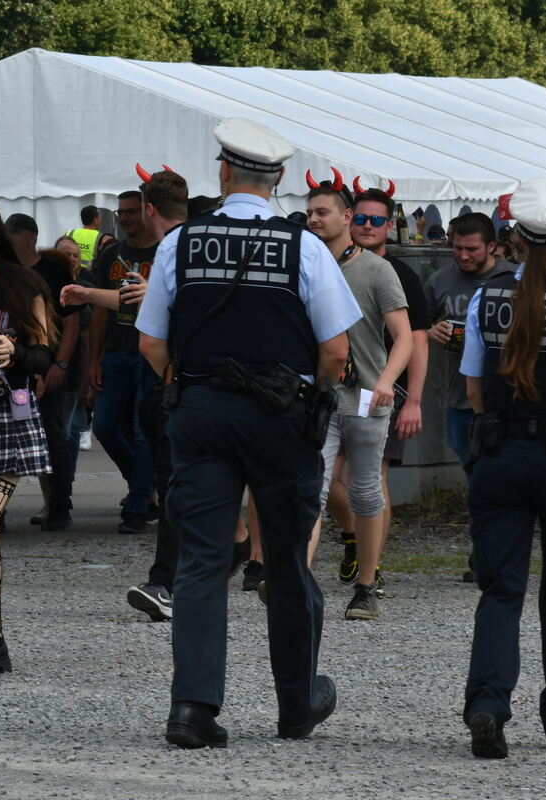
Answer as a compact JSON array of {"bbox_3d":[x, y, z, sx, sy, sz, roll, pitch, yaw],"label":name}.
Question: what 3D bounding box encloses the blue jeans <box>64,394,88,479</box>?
[{"bbox_3d":[-1.252,0.122,46.000,0.420,0.860,0.380,0,1,0],"label":"blue jeans"}]

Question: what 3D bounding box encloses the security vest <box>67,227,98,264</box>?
[{"bbox_3d":[-1.585,-1.131,65.000,0.460,0.660,0.300,1,1,27],"label":"security vest"}]

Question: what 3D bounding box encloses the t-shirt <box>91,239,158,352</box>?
[{"bbox_3d":[-0.752,-0.557,42.000,0.490,0.640,0.300,0,1,14],"label":"t-shirt"}]

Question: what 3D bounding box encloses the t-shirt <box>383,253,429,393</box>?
[{"bbox_3d":[0.456,-0.327,34.400,0.500,0.670,0.300,0,1,17],"label":"t-shirt"}]

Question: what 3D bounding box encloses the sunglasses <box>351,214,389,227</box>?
[{"bbox_3d":[0.450,-0.803,34.600,0.150,0.050,0.145,0,1,19],"label":"sunglasses"}]

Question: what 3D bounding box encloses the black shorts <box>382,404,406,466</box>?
[{"bbox_3d":[0.425,0.110,34.800,0.390,0.410,0.310,0,1,12],"label":"black shorts"}]

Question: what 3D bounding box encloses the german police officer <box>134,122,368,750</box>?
[{"bbox_3d":[-0.074,0.101,23.300,0.680,1.890,0.550,0,1,-3],"label":"german police officer"}]

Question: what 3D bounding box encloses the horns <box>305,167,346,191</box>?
[{"bbox_3d":[0.216,-0.927,32.500,0.175,0.115,0.065,1,1,38],"label":"horns"}]

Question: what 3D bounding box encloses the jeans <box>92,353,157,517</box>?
[{"bbox_3d":[-0.796,0.166,42.000,0.400,0.900,0.480,0,1,17],"label":"jeans"}]

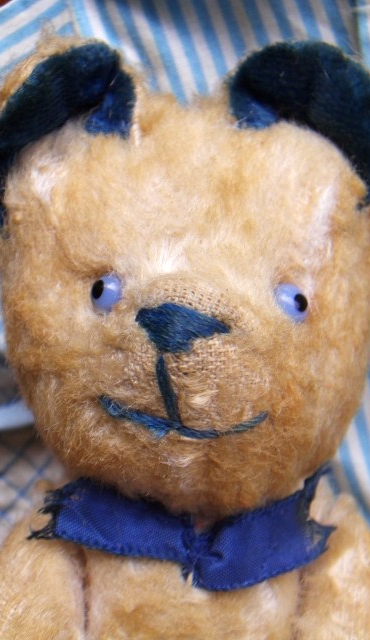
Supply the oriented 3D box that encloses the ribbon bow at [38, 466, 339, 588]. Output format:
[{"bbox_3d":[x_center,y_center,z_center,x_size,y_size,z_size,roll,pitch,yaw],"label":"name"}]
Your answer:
[{"bbox_3d":[-0.001,0.063,0.363,0.091,0.020,0.036,2,93,0],"label":"ribbon bow"}]

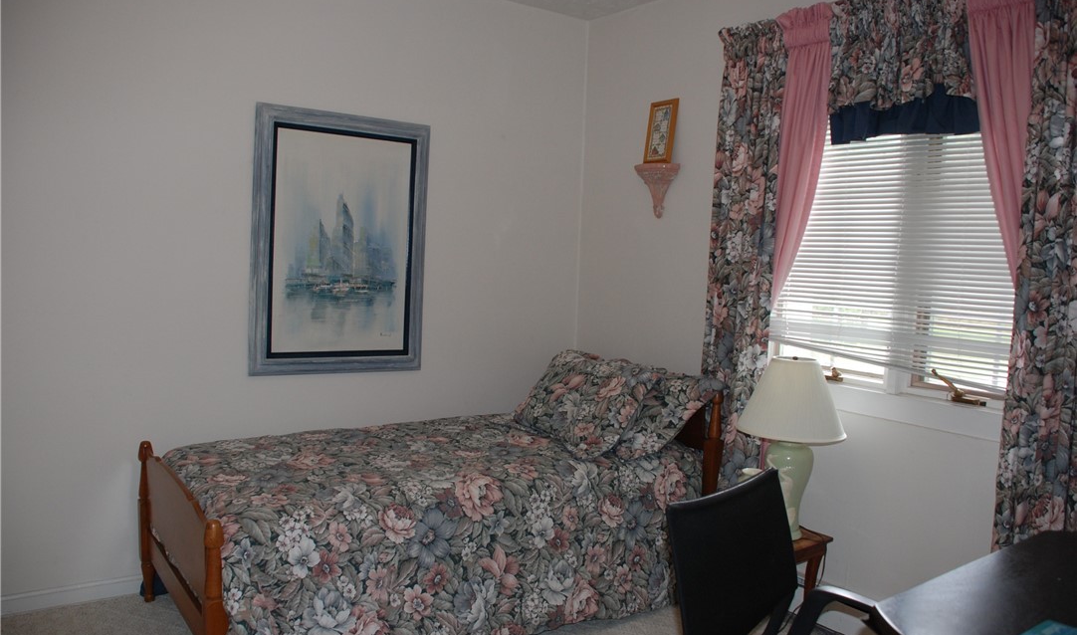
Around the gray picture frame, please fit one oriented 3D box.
[{"bbox_3d":[-0.790,-0.291,3.305,0.740,1.048,0.040,-2,6,-37],"label":"gray picture frame"}]

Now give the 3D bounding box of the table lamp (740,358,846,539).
[{"bbox_3d":[0.846,0.437,2.723,0.355,0.612,0.355,-2,6,-37],"label":"table lamp"}]

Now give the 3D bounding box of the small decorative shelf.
[{"bbox_3d":[0.492,-0.556,3.547,0.130,0.240,0.215,-2,6,-36],"label":"small decorative shelf"}]

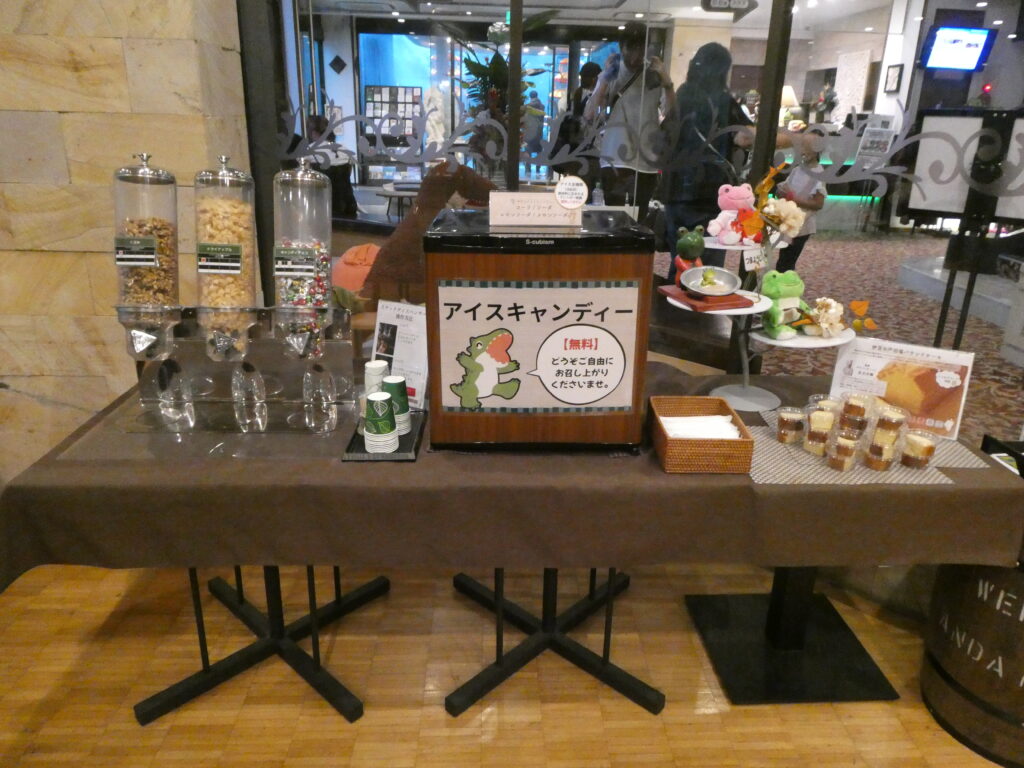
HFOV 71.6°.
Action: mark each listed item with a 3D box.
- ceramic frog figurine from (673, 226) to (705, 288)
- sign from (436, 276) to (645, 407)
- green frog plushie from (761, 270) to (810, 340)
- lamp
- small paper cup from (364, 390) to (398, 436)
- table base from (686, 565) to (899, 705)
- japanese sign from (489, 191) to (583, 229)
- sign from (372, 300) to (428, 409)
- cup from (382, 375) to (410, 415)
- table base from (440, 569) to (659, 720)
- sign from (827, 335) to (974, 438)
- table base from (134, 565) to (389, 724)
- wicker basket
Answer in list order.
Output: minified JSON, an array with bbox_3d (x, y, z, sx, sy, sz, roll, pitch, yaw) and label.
[{"bbox_3d":[0.452,-0.306,1.805,0.074,0.156,0.074,-5,20,-17],"label":"ceramic frog figurine"},{"bbox_3d":[0.056,-0.076,1.536,0.420,0.296,0.010,2,19,1],"label":"sign"},{"bbox_3d":[0.680,-0.195,1.762,0.112,0.156,0.115,-4,20,-16],"label":"green frog plushie"},{"bbox_3d":[3.170,-3.216,8.200,0.340,0.500,0.340,1,19,0],"label":"lamp"},{"bbox_3d":[-0.295,0.064,1.585,0.073,0.077,0.073,0,19,0],"label":"small paper cup"},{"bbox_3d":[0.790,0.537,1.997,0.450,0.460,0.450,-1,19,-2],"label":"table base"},{"bbox_3d":[0.053,-0.386,1.573,0.203,0.076,0.025,0,8,0],"label":"japanese sign"},{"bbox_3d":[-0.288,-0.077,1.840,0.183,0.258,0.015,12,7,28],"label":"sign"},{"bbox_3d":[-0.277,0.025,1.679,0.072,0.077,0.072,0,19,0],"label":"cup"},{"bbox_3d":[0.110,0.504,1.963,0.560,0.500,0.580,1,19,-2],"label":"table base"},{"bbox_3d":[0.957,-0.001,1.770,0.300,0.212,0.030,13,0,33],"label":"sign"},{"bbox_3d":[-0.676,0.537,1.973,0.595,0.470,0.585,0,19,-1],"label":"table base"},{"bbox_3d":[0.418,0.112,1.613,0.184,0.078,0.257,0,19,1],"label":"wicker basket"}]

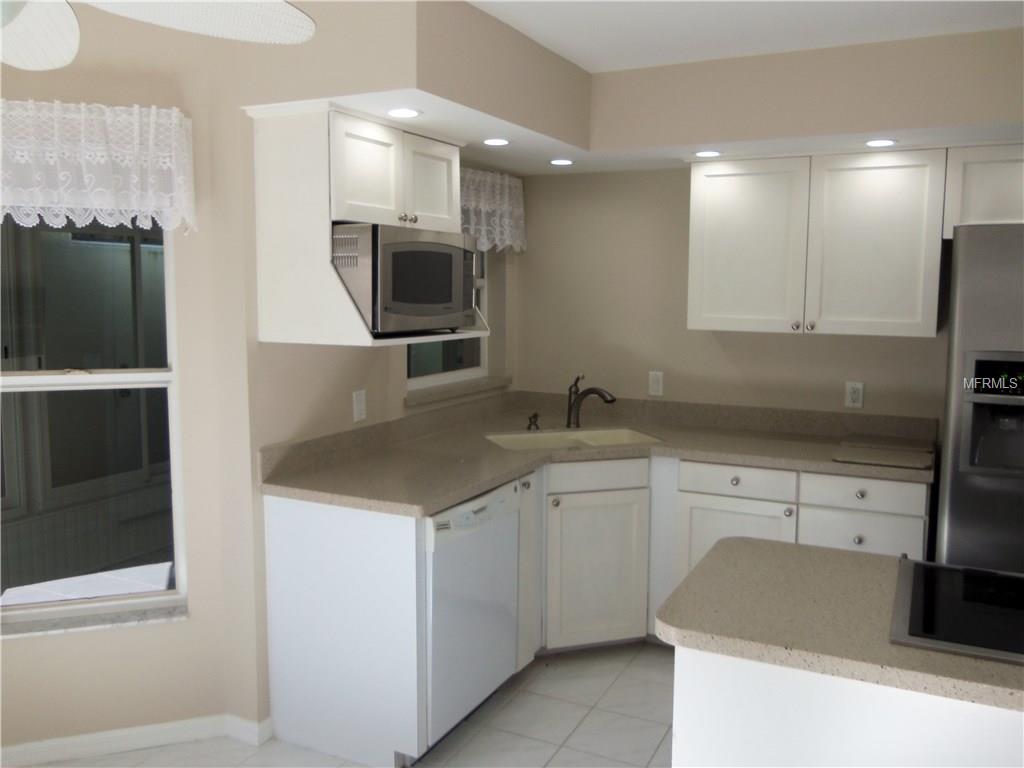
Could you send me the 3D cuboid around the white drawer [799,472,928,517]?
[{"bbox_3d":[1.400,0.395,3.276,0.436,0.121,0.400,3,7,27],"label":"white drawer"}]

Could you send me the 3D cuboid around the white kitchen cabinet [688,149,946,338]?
[{"bbox_3d":[1.284,-0.584,3.532,0.979,0.725,0.330,3,7,27],"label":"white kitchen cabinet"}]

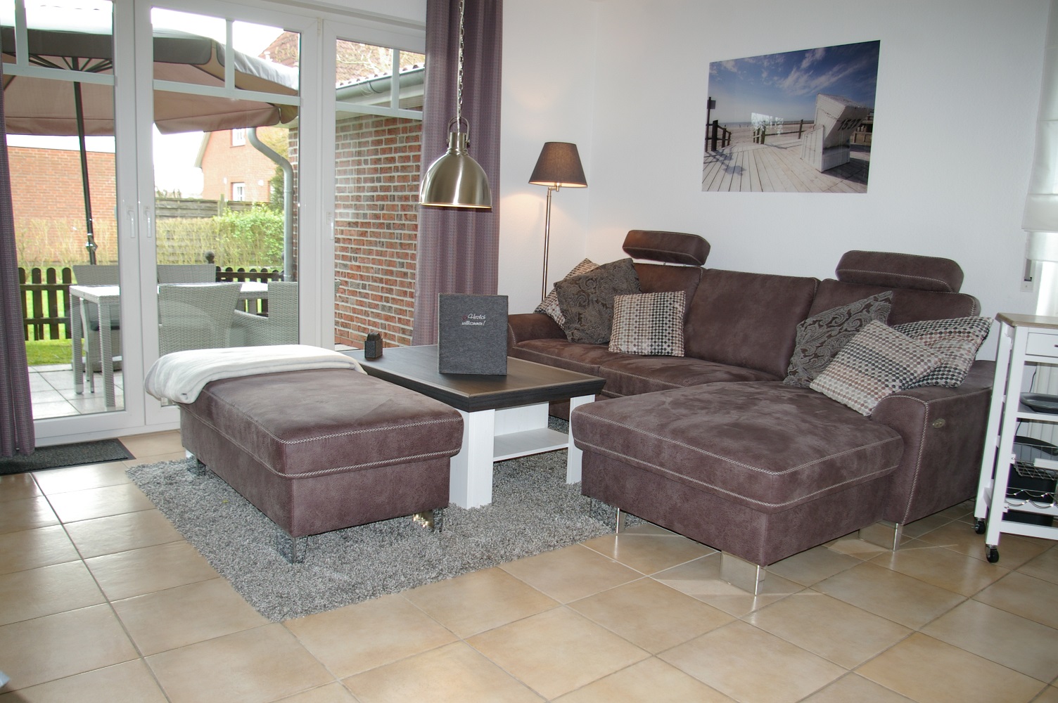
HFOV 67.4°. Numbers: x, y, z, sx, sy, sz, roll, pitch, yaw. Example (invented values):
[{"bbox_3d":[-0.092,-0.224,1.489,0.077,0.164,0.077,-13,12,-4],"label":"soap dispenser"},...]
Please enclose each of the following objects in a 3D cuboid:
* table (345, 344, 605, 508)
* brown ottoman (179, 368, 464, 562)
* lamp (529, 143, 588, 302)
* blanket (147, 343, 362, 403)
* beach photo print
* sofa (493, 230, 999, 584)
[{"bbox_3d":[-0.306,0.275,3.524,0.705,0.434,1.142,-5,11,-39],"label":"table"},{"bbox_3d":[-0.851,0.330,3.013,0.646,0.431,1.224,-5,11,-39],"label":"brown ottoman"},{"bbox_3d":[0.157,-0.495,4.973,0.363,1.587,0.356,2,8,0],"label":"lamp"},{"bbox_3d":[-1.128,0.113,3.326,0.752,0.192,0.554,-5,11,-39],"label":"blanket"},{"bbox_3d":[1.315,-1.189,4.135,0.021,0.708,0.992,-5,11,-39],"label":"beach photo print"},{"bbox_3d":[0.627,0.000,3.630,1.724,1.043,2.462,-5,11,-39],"label":"sofa"}]

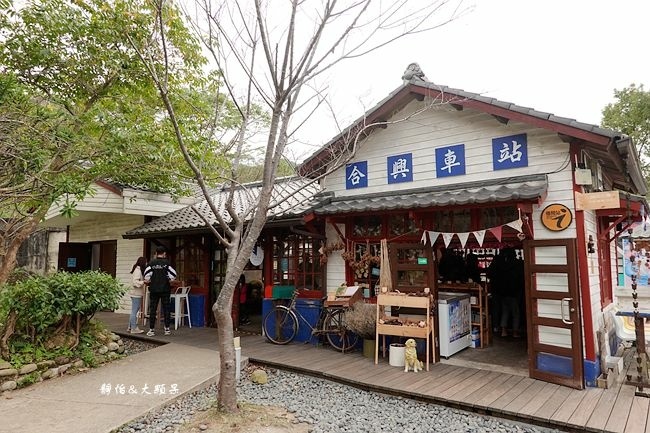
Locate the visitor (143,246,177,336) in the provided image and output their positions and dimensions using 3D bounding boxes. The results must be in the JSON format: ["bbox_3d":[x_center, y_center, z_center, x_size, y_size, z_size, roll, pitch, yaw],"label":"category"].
[{"bbox_3d":[-3.321,1.495,8.779,0.620,1.761,0.440,2,-6,-18],"label":"visitor"}]

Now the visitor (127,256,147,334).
[{"bbox_3d":[-3.883,1.623,9.025,0.400,1.561,0.420,5,-8,-43],"label":"visitor"}]

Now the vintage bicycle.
[{"bbox_3d":[-0.258,1.726,7.325,1.820,0.980,0.550,-3,-7,27],"label":"vintage bicycle"}]

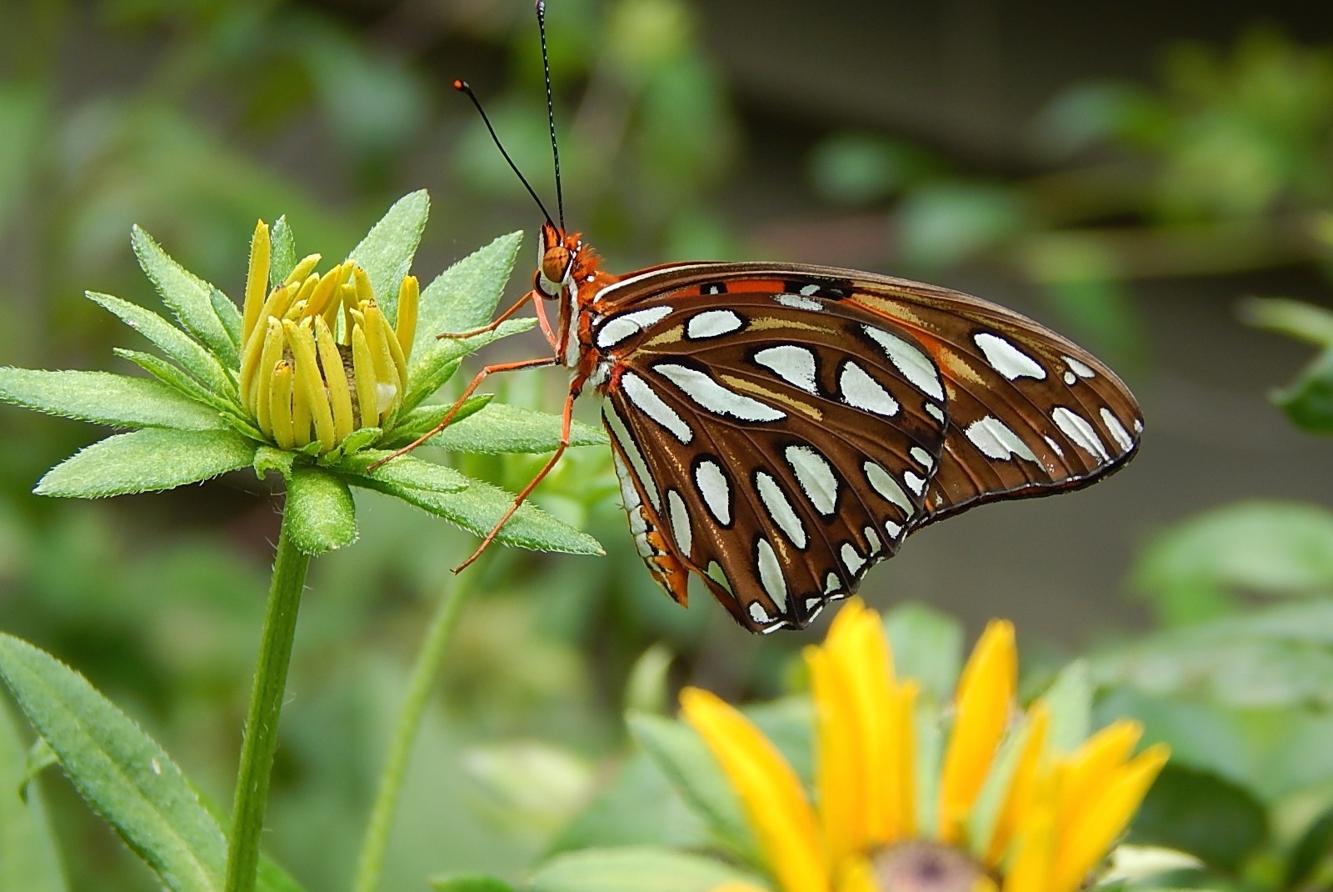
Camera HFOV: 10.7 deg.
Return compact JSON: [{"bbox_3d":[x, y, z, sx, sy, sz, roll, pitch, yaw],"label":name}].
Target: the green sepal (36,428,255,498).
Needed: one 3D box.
[{"bbox_3d":[-0.036,0.001,0.494,0.016,0.002,0.005,-10,47,-22],"label":"green sepal"}]

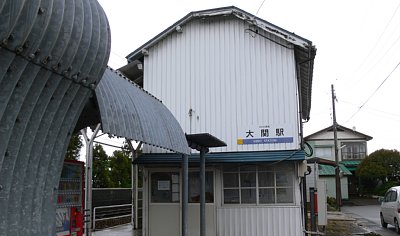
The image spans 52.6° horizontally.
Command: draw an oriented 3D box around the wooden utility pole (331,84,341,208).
[{"bbox_3d":[7.680,1.547,22.938,0.300,7.070,0.300,-2,-9,6],"label":"wooden utility pole"}]

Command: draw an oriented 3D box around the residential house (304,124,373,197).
[{"bbox_3d":[12.406,4.275,39.279,6.500,6.460,7.300,-2,-9,6],"label":"residential house"}]

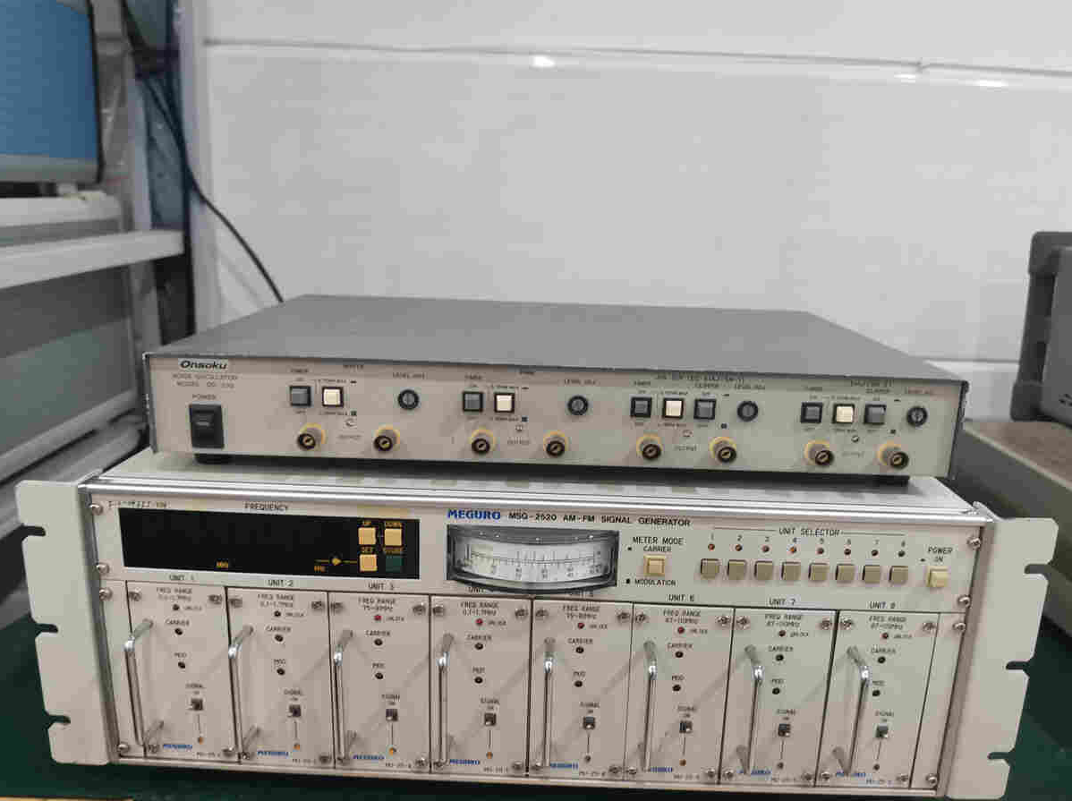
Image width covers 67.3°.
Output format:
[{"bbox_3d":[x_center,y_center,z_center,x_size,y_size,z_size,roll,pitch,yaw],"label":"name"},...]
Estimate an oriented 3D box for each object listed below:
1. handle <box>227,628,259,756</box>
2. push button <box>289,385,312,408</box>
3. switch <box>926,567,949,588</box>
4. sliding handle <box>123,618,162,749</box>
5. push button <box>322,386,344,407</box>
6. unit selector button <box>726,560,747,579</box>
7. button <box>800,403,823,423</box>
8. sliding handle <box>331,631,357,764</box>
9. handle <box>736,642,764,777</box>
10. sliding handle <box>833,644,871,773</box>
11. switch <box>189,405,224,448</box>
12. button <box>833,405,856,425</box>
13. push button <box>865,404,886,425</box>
[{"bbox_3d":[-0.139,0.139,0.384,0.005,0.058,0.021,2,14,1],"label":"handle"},{"bbox_3d":[-0.110,-0.002,0.377,0.009,0.009,0.004,2,14,0],"label":"push button"},{"bbox_3d":[0.185,0.082,0.371,0.009,0.009,0.005,2,14,1],"label":"switch"},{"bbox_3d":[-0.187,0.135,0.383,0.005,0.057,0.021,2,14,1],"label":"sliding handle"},{"bbox_3d":[-0.096,-0.001,0.377,0.009,0.009,0.004,2,14,0],"label":"push button"},{"bbox_3d":[0.093,0.078,0.373,0.008,0.009,0.004,2,14,1],"label":"unit selector button"},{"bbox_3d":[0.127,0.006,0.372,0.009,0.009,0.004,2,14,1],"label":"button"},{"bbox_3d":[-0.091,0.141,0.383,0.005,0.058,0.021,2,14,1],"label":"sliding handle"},{"bbox_3d":[0.101,0.148,0.383,0.005,0.059,0.018,2,14,1],"label":"handle"},{"bbox_3d":[0.150,0.149,0.383,0.005,0.059,0.018,2,14,1],"label":"sliding handle"},{"bbox_3d":[-0.156,0.013,0.380,0.015,0.021,0.004,2,14,0],"label":"switch"},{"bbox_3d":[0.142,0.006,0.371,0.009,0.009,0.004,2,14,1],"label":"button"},{"bbox_3d":[0.160,0.007,0.378,0.009,0.009,0.004,2,14,0],"label":"push button"}]

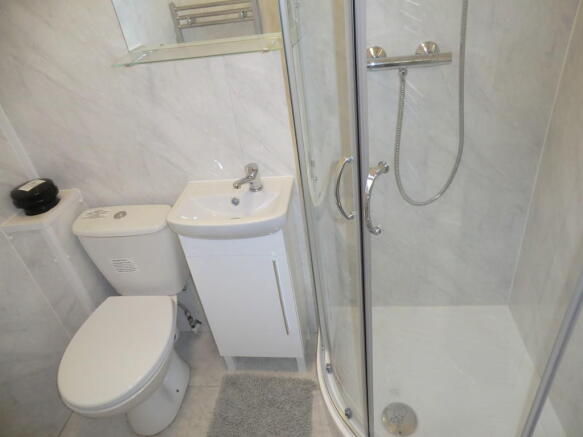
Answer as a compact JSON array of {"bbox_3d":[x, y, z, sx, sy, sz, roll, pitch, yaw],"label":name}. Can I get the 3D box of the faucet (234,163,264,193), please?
[{"bbox_3d":[-0.150,-0.132,1.385,0.108,0.096,0.048,-33,41,-32],"label":"faucet"}]

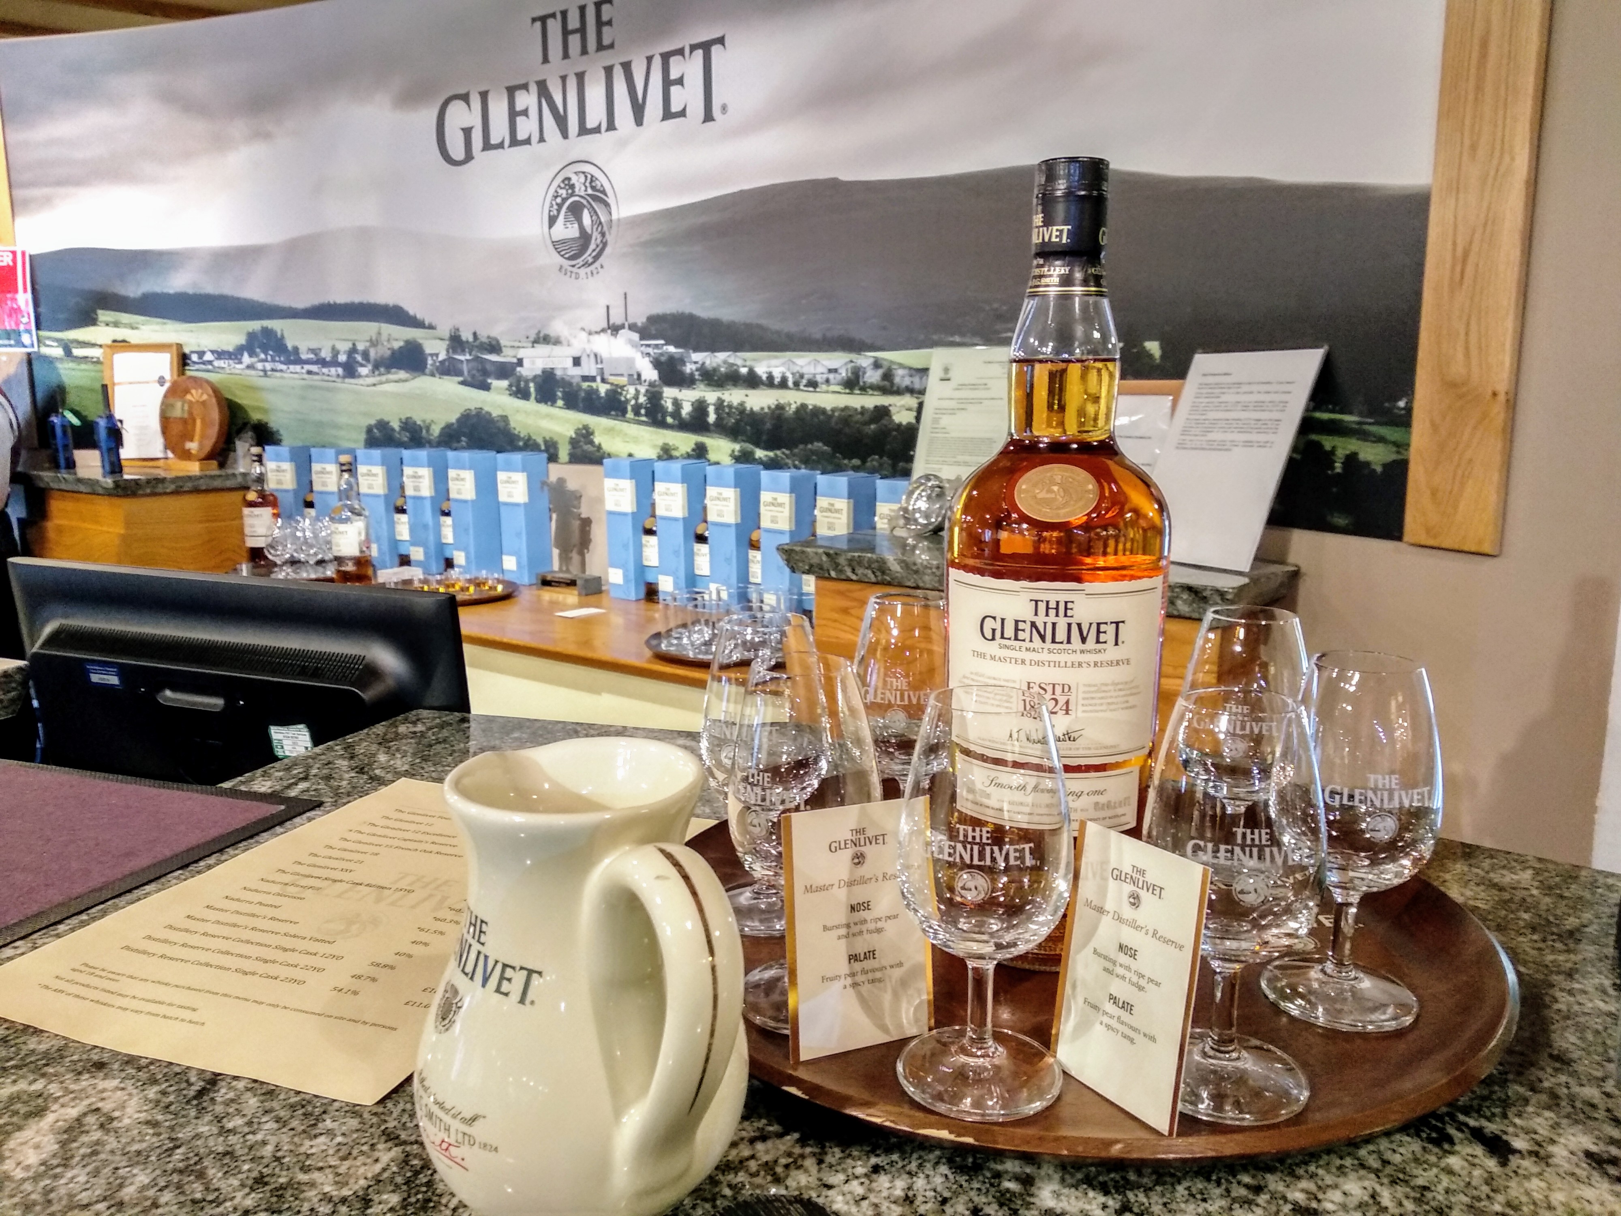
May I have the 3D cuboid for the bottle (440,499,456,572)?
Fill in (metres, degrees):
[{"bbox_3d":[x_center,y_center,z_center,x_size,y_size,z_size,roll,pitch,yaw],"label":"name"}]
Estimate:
[{"bbox_3d":[-0.891,-0.235,3.058,0.077,0.275,0.077,4,12,23],"label":"bottle"}]

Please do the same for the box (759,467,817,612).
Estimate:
[{"bbox_3d":[-0.036,-0.116,2.402,0.084,0.306,0.084,-11,15,-42],"label":"box"}]

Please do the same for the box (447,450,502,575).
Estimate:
[{"bbox_3d":[-0.825,-0.229,2.999,0.080,0.305,0.080,7,13,37],"label":"box"}]

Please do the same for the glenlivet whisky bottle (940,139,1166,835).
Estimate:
[{"bbox_3d":[0.105,-0.016,0.515,0.092,0.326,0.092,2,11,14],"label":"glenlivet whisky bottle"}]

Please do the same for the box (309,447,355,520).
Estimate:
[{"bbox_3d":[-1.244,-0.271,3.211,0.081,0.297,0.081,4,11,21],"label":"box"}]

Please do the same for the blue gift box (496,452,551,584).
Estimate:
[{"bbox_3d":[-0.667,-0.211,2.859,0.081,0.297,0.081,7,13,33],"label":"blue gift box"}]

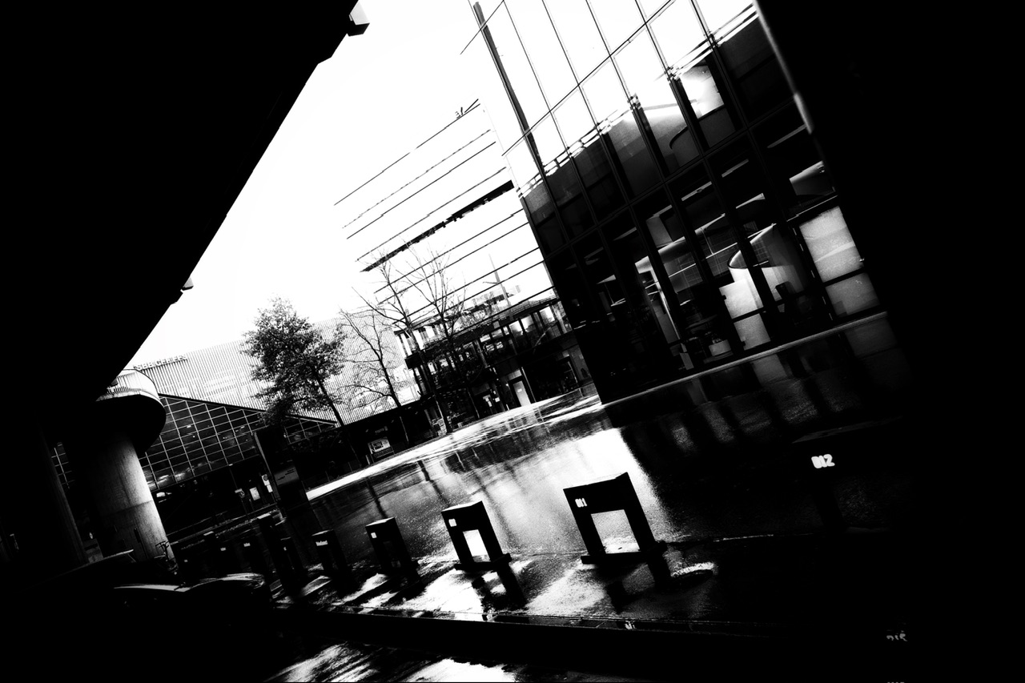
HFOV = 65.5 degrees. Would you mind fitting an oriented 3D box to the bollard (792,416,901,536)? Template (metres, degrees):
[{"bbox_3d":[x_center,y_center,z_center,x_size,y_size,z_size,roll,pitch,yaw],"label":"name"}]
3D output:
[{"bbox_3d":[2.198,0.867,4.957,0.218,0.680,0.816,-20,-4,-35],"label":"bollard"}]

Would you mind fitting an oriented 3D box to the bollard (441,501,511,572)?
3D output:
[{"bbox_3d":[-0.441,2.149,8.812,0.224,0.680,0.843,-20,-4,-35],"label":"bollard"}]

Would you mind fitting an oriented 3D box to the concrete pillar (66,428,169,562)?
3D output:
[{"bbox_3d":[-11.907,5.351,24.491,1.771,4.990,1.771,-20,-3,-28],"label":"concrete pillar"}]

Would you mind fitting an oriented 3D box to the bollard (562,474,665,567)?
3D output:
[{"bbox_3d":[0.829,1.516,6.823,0.224,0.680,0.843,-20,-4,-35],"label":"bollard"}]

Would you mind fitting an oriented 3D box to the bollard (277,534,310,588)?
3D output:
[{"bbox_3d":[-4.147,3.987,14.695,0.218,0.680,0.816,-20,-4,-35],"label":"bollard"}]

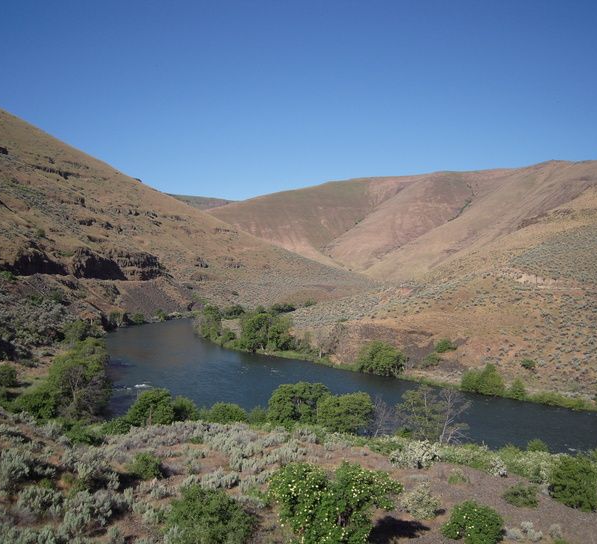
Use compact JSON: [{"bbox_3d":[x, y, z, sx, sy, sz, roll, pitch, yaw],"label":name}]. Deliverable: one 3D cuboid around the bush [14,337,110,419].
[{"bbox_3d":[-41.043,18.696,102.000,16.190,12.550,12.150,0,2,0],"label":"bush"}]

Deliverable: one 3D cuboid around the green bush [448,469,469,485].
[{"bbox_3d":[11.731,14.993,43.000,1.420,1.030,1.210,0,2,0],"label":"green bush"}]

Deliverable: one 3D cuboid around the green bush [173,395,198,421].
[{"bbox_3d":[-16.569,20.078,86.008,3.700,4.190,3.330,0,2,0],"label":"green bush"}]

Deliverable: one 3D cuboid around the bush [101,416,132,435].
[{"bbox_3d":[-22.963,19.367,74.000,3.920,2.160,3.330,0,2,0],"label":"bush"}]

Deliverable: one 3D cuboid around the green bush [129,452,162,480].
[{"bbox_3d":[-10.174,12.934,39.000,2.190,1.640,1.970,0,2,0],"label":"green bush"}]

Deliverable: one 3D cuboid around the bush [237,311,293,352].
[{"bbox_3d":[-9.449,16.536,163.000,15.100,11.090,11.320,0,2,0],"label":"bush"}]

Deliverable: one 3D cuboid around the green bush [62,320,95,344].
[{"bbox_3d":[-58.142,15.989,155.000,8.200,6.030,6.970,0,2,0],"label":"green bush"}]

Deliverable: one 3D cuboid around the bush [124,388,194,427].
[{"bbox_3d":[-19.908,19.549,84.005,9.720,5.710,6.810,0,2,0],"label":"bush"}]

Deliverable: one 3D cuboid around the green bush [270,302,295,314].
[{"bbox_3d":[-4.910,12.420,192.017,8.260,4.710,7.020,0,2,0],"label":"green bush"}]

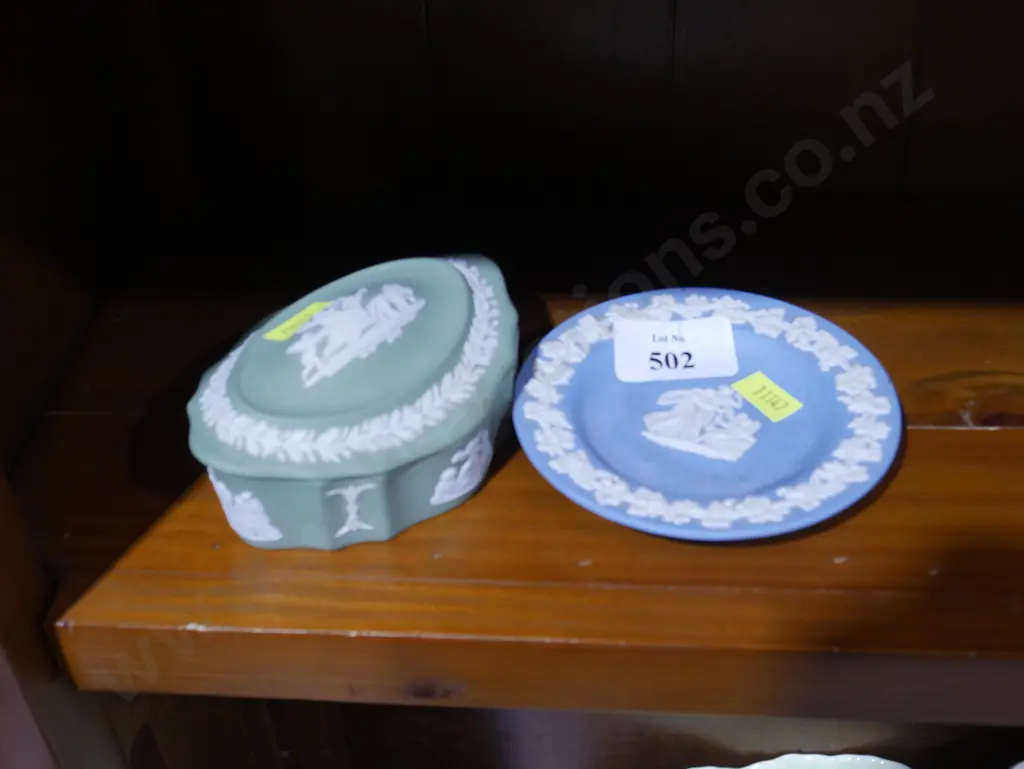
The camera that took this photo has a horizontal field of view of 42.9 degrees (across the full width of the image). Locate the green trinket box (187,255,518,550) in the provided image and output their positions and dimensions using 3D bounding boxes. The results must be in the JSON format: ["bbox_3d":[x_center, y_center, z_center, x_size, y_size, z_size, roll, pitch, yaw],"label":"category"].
[{"bbox_3d":[-0.043,-0.003,0.393,0.087,0.043,0.114,22,46,27],"label":"green trinket box"}]

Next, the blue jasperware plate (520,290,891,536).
[{"bbox_3d":[0.058,0.010,0.394,0.115,0.013,0.115,-2,40,2],"label":"blue jasperware plate"}]

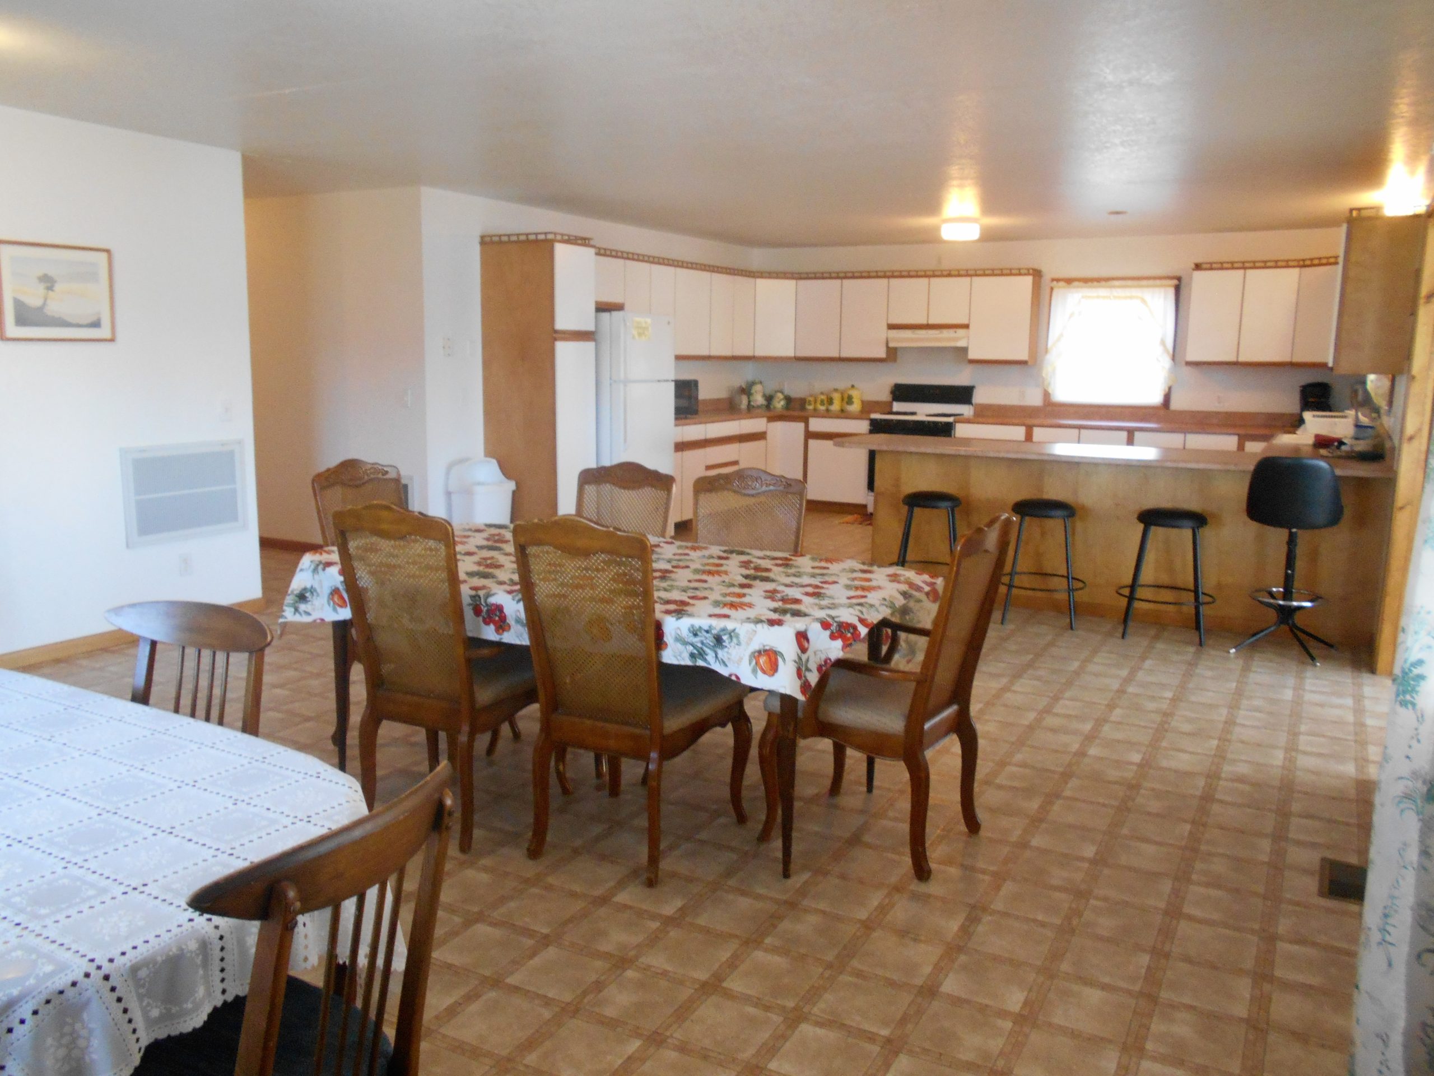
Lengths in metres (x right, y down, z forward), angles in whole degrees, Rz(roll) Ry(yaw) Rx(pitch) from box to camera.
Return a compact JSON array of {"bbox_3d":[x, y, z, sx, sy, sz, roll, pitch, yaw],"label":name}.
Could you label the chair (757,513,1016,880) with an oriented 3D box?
[{"bbox_3d":[0.469,0.404,3.110,0.620,0.970,0.550,6,11,33],"label":"chair"}]

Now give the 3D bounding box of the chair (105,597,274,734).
[{"bbox_3d":[-1.315,0.606,2.270,0.530,0.810,0.530,5,10,27],"label":"chair"}]

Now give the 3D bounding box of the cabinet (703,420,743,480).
[{"bbox_3d":[-0.215,-0.633,9.344,0.612,0.766,0.606,6,11,29],"label":"cabinet"}]

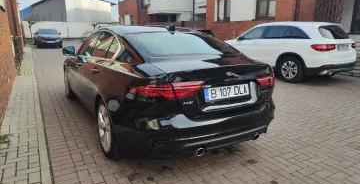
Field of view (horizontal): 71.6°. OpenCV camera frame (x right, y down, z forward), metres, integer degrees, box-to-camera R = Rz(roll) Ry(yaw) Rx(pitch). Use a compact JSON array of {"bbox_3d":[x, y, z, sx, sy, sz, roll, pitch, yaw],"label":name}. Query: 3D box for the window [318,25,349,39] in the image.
[{"bbox_3d":[4.028,-1.516,6.403,1.250,0.400,0.120,-7,-16,-29],"label":"window"}]

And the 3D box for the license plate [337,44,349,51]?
[{"bbox_3d":[4.159,-1.113,6.323,0.520,0.110,0.020,-7,15,-29],"label":"license plate"}]

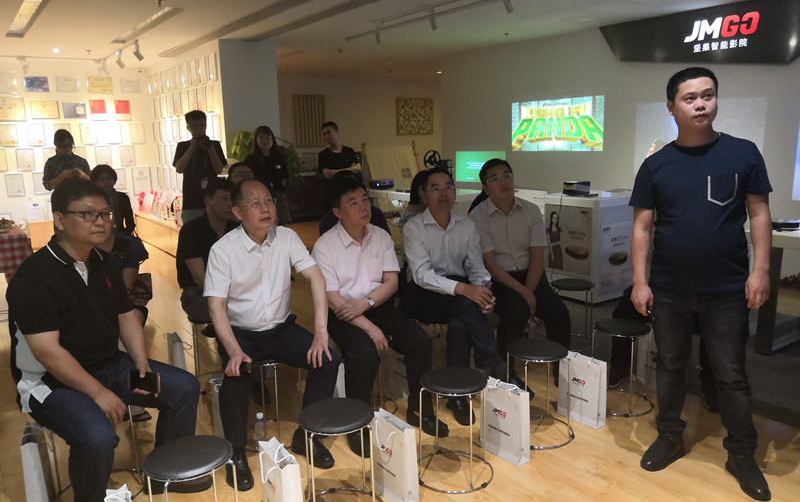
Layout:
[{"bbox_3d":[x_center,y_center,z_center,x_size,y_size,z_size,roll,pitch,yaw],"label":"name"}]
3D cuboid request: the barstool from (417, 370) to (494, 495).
[{"bbox_3d":[0.238,0.778,2.776,0.360,0.452,0.360,-1,11,0],"label":"barstool"}]

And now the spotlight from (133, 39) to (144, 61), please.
[{"bbox_3d":[-2.710,-2.066,6.457,0.120,0.225,0.075,-9,13,-33],"label":"spotlight"}]

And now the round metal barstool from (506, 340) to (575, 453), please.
[{"bbox_3d":[0.681,0.683,3.082,0.350,0.455,0.350,-2,11,0],"label":"round metal barstool"}]

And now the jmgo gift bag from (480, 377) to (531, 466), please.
[{"bbox_3d":[0.497,0.793,2.942,0.090,0.350,0.245,-9,13,-37],"label":"jmgo gift bag"}]

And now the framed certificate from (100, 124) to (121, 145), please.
[{"bbox_3d":[-4.490,-1.842,9.803,0.229,0.316,0.030,-10,14,-36],"label":"framed certificate"}]

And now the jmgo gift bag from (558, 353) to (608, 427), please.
[{"bbox_3d":[0.942,0.709,3.224,0.080,0.335,0.255,-10,13,-37],"label":"jmgo gift bag"}]

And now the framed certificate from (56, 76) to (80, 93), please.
[{"bbox_3d":[-4.796,-2.393,9.011,0.300,0.200,0.025,-9,13,-33],"label":"framed certificate"}]

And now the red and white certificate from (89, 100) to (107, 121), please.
[{"bbox_3d":[-4.800,-2.241,9.934,0.225,0.312,0.020,-9,13,-35],"label":"red and white certificate"}]

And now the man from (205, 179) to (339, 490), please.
[{"bbox_3d":[-0.588,0.310,2.994,0.580,1.300,0.690,-7,12,-25],"label":"man"}]

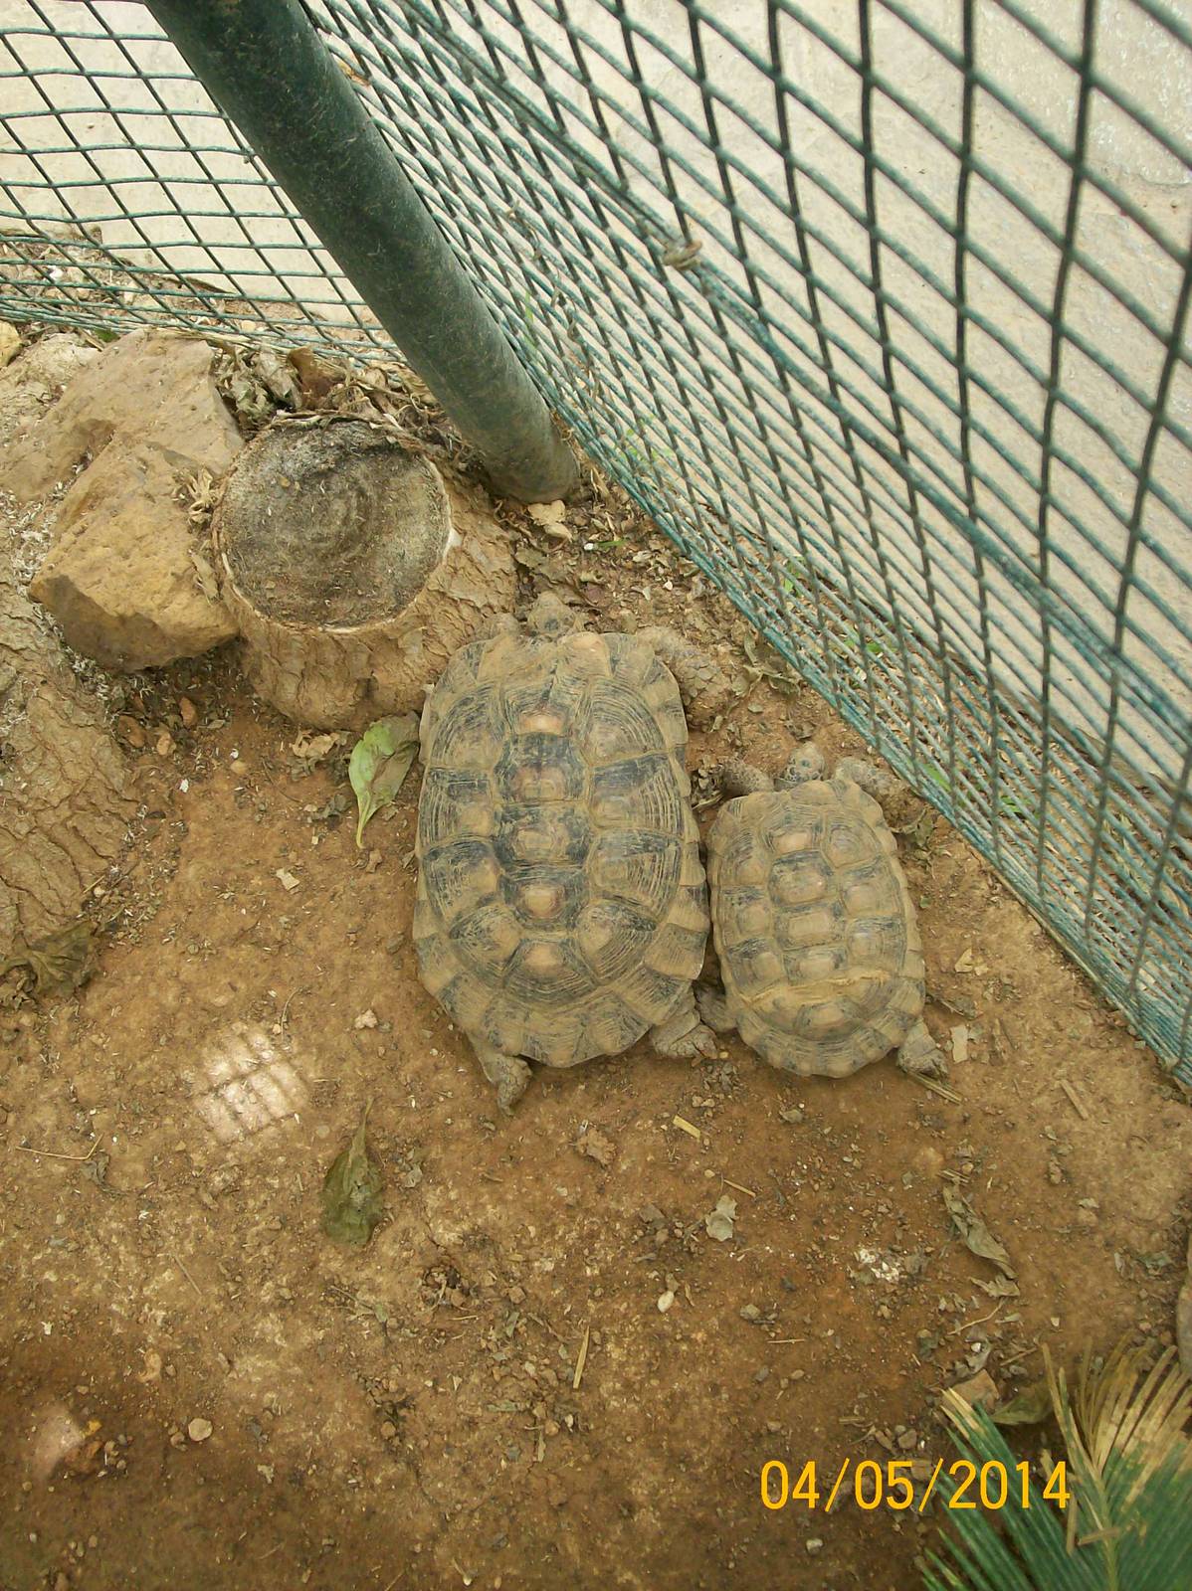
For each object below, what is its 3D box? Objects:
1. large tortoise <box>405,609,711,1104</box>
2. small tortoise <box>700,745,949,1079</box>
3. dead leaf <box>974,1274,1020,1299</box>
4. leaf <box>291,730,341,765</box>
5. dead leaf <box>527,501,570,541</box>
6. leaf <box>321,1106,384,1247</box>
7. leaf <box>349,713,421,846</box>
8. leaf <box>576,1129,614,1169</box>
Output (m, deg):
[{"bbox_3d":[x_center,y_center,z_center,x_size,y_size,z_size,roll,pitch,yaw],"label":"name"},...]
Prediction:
[{"bbox_3d":[-0.020,0.019,1.286,0.205,0.135,0.332,-5,73,10],"label":"large tortoise"},{"bbox_3d":[0.132,0.068,1.264,0.155,0.090,0.209,-8,73,9],"label":"small tortoise"},{"bbox_3d":[0.237,0.289,1.221,0.028,0.010,0.015,16,78,16],"label":"dead leaf"},{"bbox_3d":[-0.191,-0.036,1.402,0.035,0.014,0.021,-18,71,6],"label":"leaf"},{"bbox_3d":[-0.031,-0.187,1.413,0.025,0.012,0.034,-19,71,6],"label":"dead leaf"},{"bbox_3d":[-0.155,0.241,1.315,0.040,0.012,0.089,1,74,12],"label":"leaf"},{"bbox_3d":[-0.147,-0.013,1.380,0.041,0.025,0.095,14,78,15],"label":"leaf"},{"bbox_3d":[0.002,0.220,1.290,0.024,0.009,0.017,43,86,19],"label":"leaf"}]

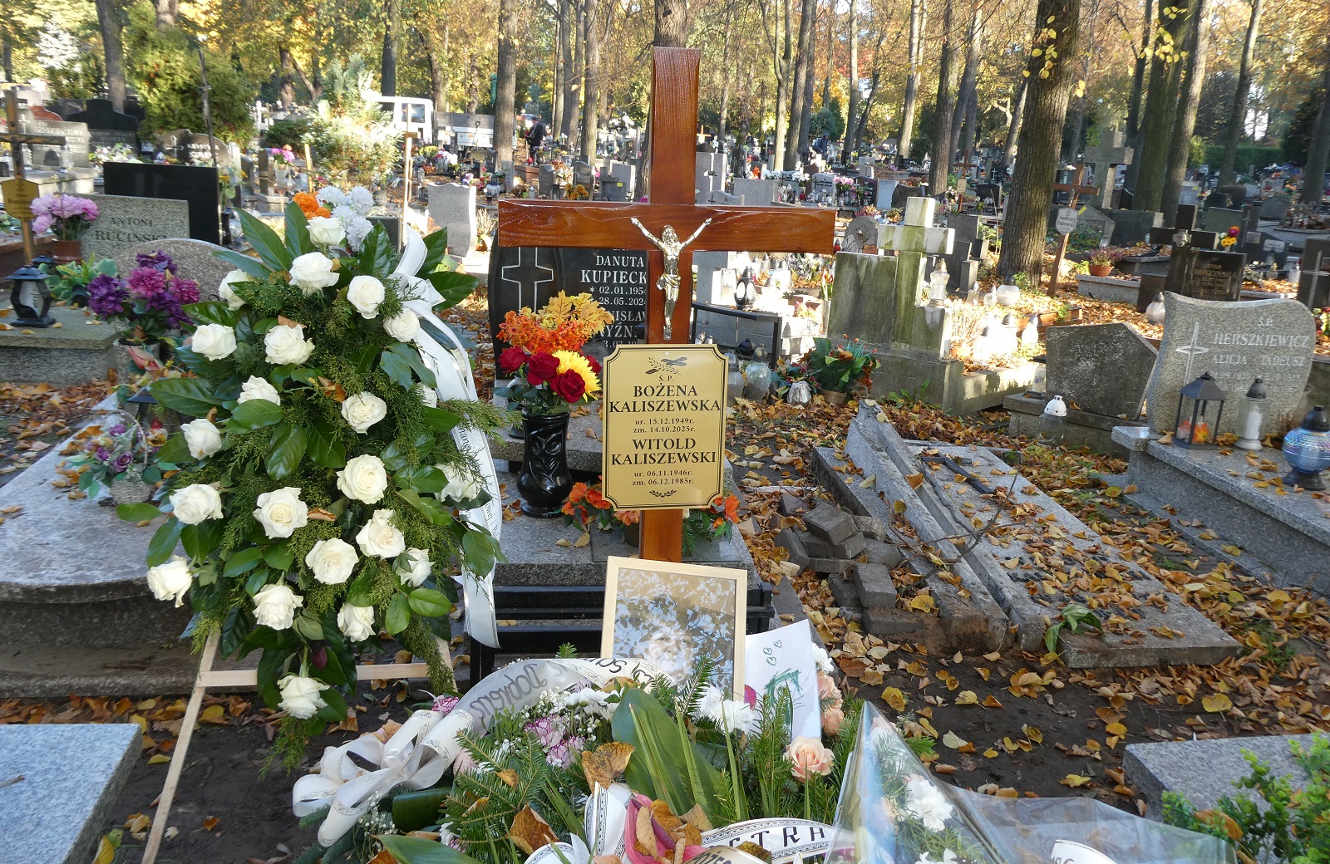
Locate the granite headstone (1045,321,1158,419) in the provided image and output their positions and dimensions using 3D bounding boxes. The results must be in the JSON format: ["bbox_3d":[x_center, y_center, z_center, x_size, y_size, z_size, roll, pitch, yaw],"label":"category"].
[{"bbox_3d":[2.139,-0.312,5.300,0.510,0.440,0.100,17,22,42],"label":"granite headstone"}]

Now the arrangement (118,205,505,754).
[{"bbox_3d":[-0.655,0.081,2.080,0.720,1.030,0.360,-1,8,-10],"label":"arrangement"}]

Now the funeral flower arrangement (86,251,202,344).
[{"bbox_3d":[-2.170,-0.566,4.500,0.426,0.383,0.370,-8,18,-26],"label":"funeral flower arrangement"}]

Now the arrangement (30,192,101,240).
[{"bbox_3d":[-4.051,-1.460,7.270,0.413,0.319,0.359,-9,19,-29],"label":"arrangement"}]

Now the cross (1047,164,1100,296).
[{"bbox_3d":[3.531,-1.780,9.500,0.065,1.148,0.442,-16,27,-43],"label":"cross"}]

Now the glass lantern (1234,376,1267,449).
[{"bbox_3d":[2.407,-0.071,4.420,0.110,0.309,0.110,8,18,27],"label":"glass lantern"}]

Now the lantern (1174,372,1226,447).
[{"bbox_3d":[2.109,-0.085,4.250,0.118,0.285,0.118,0,16,-5],"label":"lantern"}]

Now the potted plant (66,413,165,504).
[{"bbox_3d":[-1.712,0.082,3.360,0.273,0.275,0.237,-8,18,-27],"label":"potted plant"}]

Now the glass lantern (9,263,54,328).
[{"bbox_3d":[-3.411,-0.735,5.800,0.155,0.335,0.155,-2,16,-12],"label":"glass lantern"}]

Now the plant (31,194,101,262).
[{"bbox_3d":[-4.068,-1.388,7.300,0.408,0.461,0.355,-9,19,-29],"label":"plant"}]

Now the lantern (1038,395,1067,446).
[{"bbox_3d":[1.909,-0.059,5.300,0.125,0.225,0.125,8,17,20],"label":"lantern"}]

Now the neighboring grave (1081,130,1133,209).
[{"bbox_3d":[5.043,-2.999,12.300,0.200,0.868,0.470,-14,21,-40],"label":"neighboring grave"}]

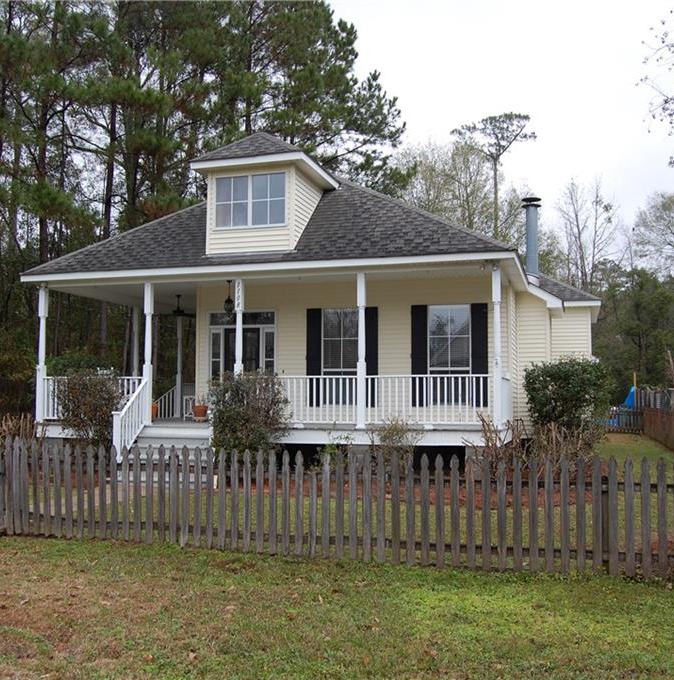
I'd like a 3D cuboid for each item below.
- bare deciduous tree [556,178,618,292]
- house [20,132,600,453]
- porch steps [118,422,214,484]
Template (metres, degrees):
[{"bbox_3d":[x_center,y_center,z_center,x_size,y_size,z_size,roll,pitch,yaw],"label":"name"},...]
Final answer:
[{"bbox_3d":[13.662,-2.229,41.817,3.400,13.362,3.400,-1,-4,17],"label":"bare deciduous tree"},{"bbox_3d":[0.772,-0.630,19.951,11.750,7.220,12.150,-1,-4,17],"label":"house"},{"bbox_3d":[-2.992,2.118,14.273,2.000,0.980,1.180,-1,-4,17],"label":"porch steps"}]

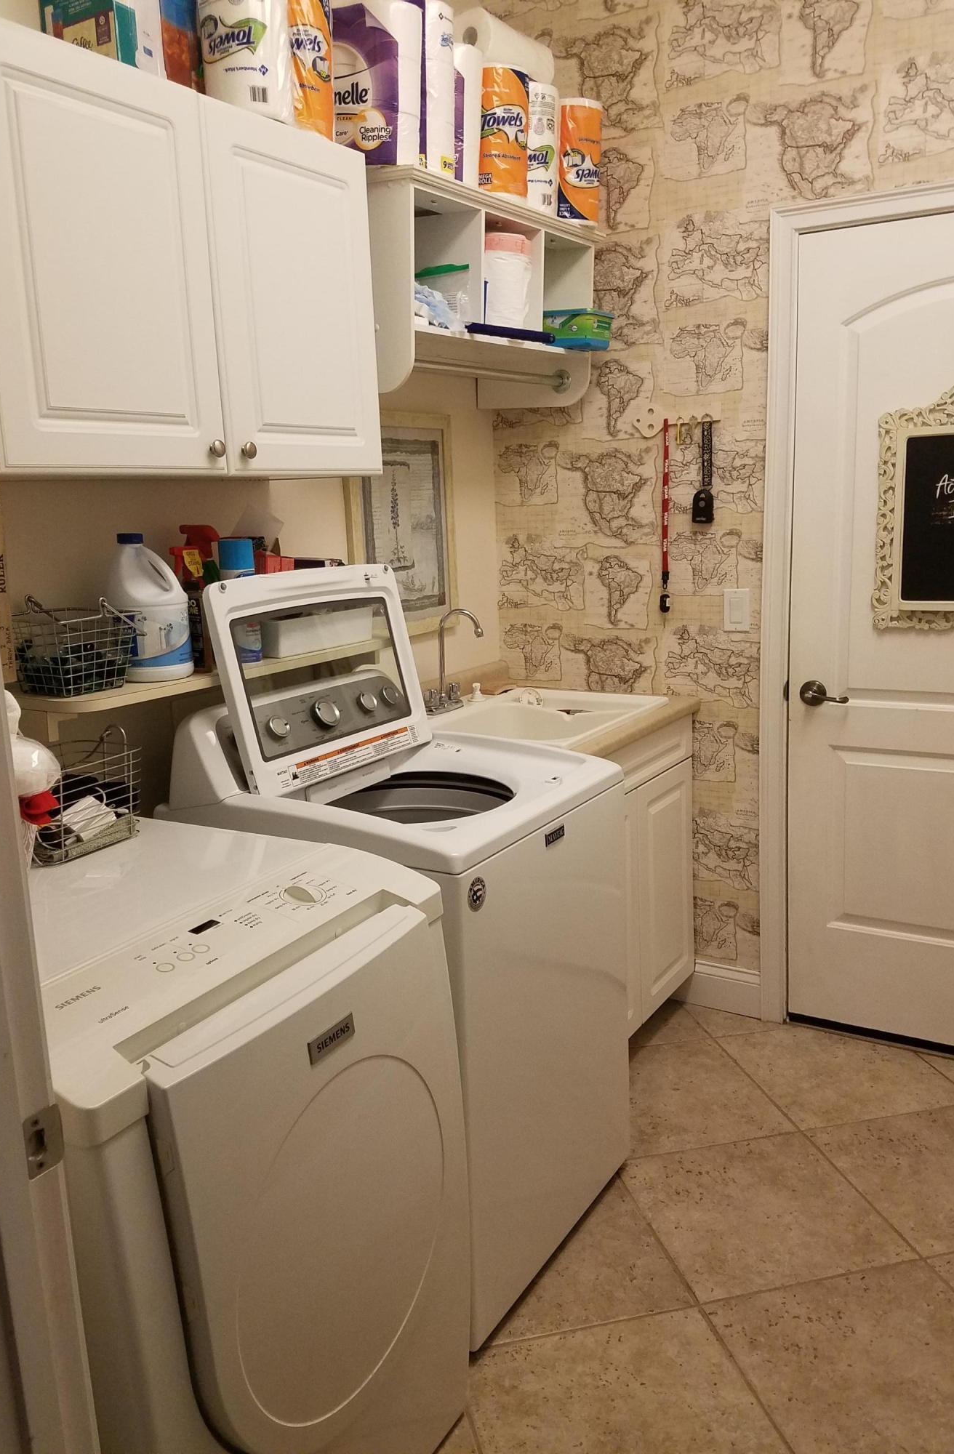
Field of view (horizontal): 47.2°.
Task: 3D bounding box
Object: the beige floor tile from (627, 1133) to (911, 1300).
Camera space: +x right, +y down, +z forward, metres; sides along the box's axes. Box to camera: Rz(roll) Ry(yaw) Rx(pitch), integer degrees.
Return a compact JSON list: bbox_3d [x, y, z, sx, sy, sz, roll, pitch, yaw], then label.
[{"bbox_3d":[0.575,0.991,2.244,0.458,0.010,0.458,-5,11,-12],"label":"beige floor tile"}]

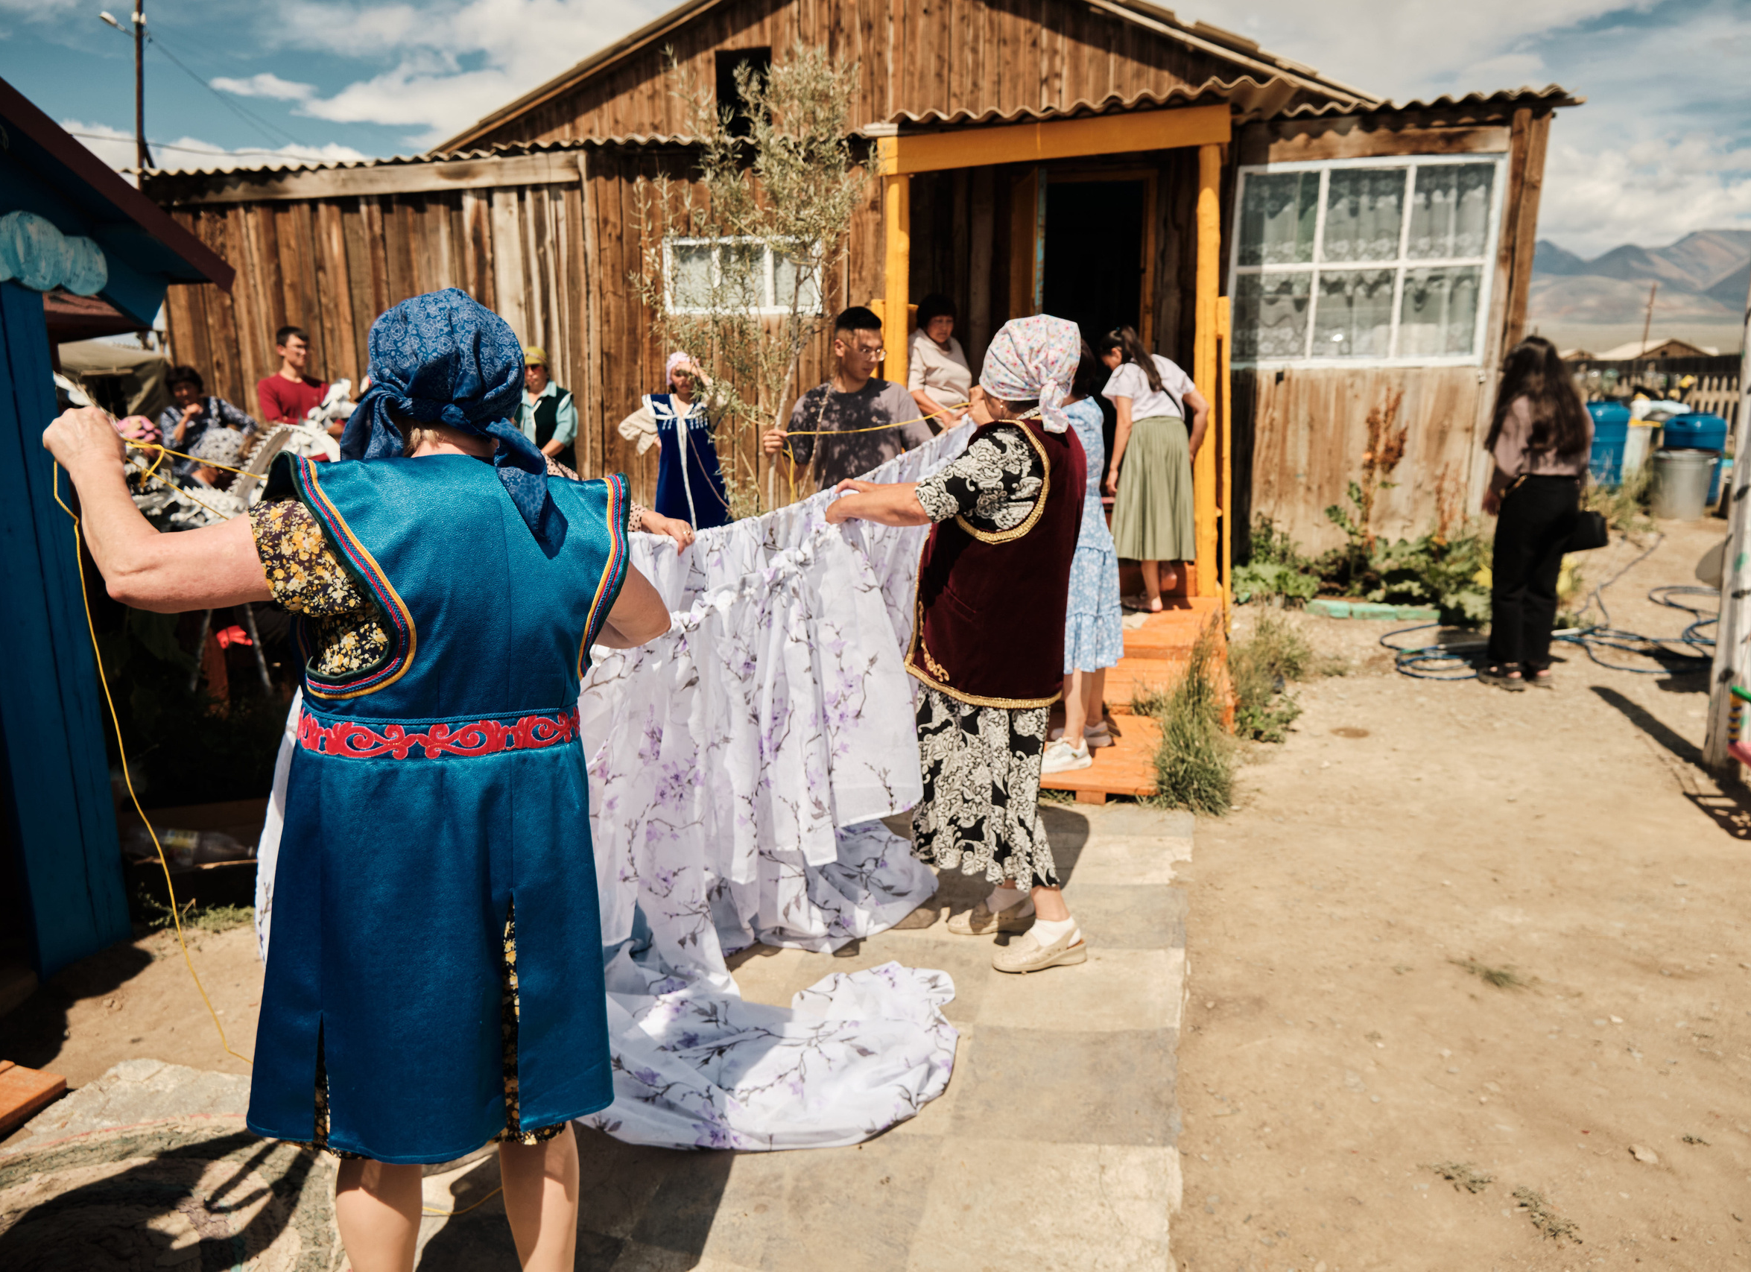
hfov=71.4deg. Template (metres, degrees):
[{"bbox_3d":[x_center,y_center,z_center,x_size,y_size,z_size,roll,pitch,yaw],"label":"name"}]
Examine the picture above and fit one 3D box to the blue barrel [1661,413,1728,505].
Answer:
[{"bbox_3d":[8.588,-1.862,12.806,0.580,0.940,0.580,0,13,0],"label":"blue barrel"}]

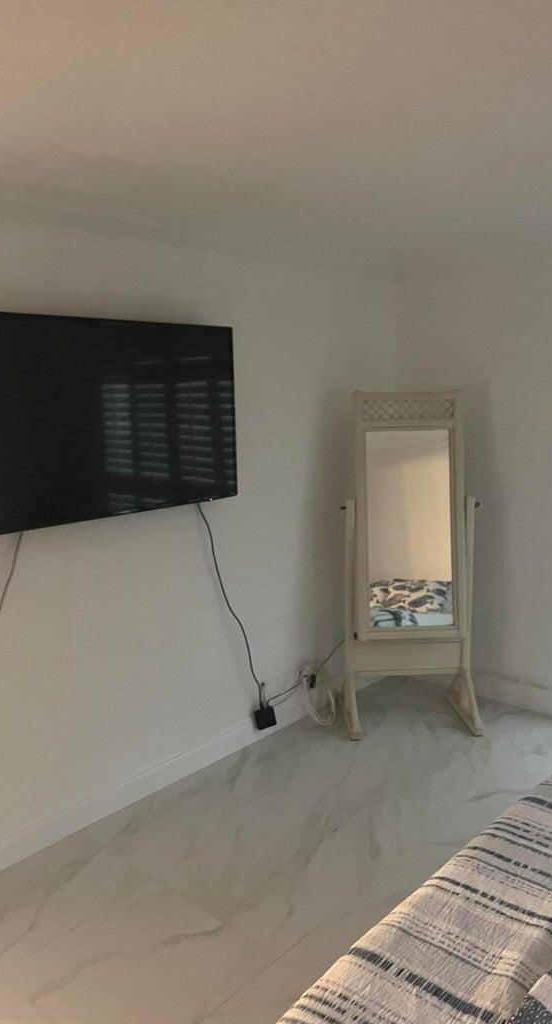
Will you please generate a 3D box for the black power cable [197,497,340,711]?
[{"bbox_3d":[0.024,0.422,3.800,0.060,1.075,1.042,6,12,42],"label":"black power cable"}]

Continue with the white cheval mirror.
[{"bbox_3d":[0.674,0.242,3.919,0.671,1.692,0.527,-2,9,-3],"label":"white cheval mirror"}]

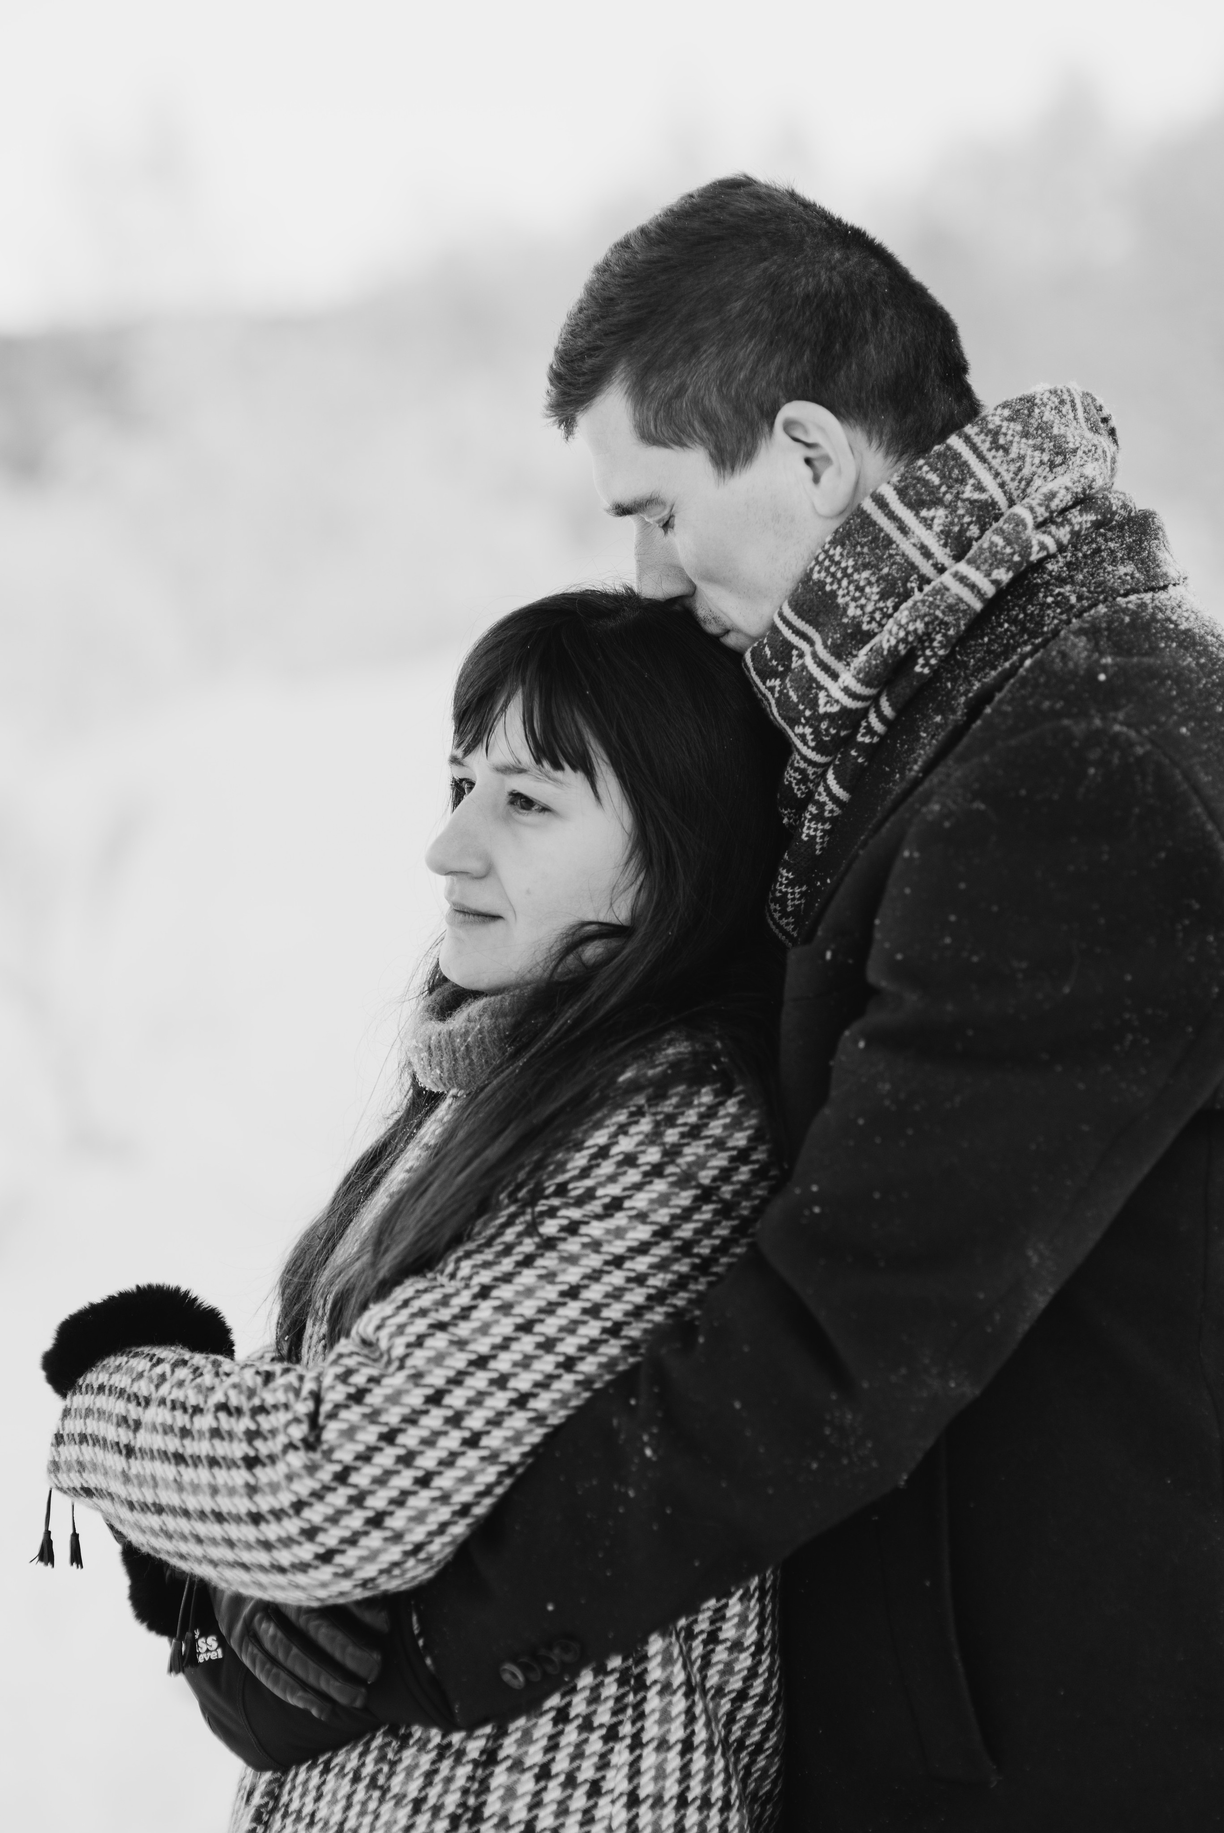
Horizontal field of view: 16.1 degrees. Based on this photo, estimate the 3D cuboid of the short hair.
[{"bbox_3d":[0.072,-0.302,2.300,0.220,0.178,0.170,-20,0,5],"label":"short hair"}]

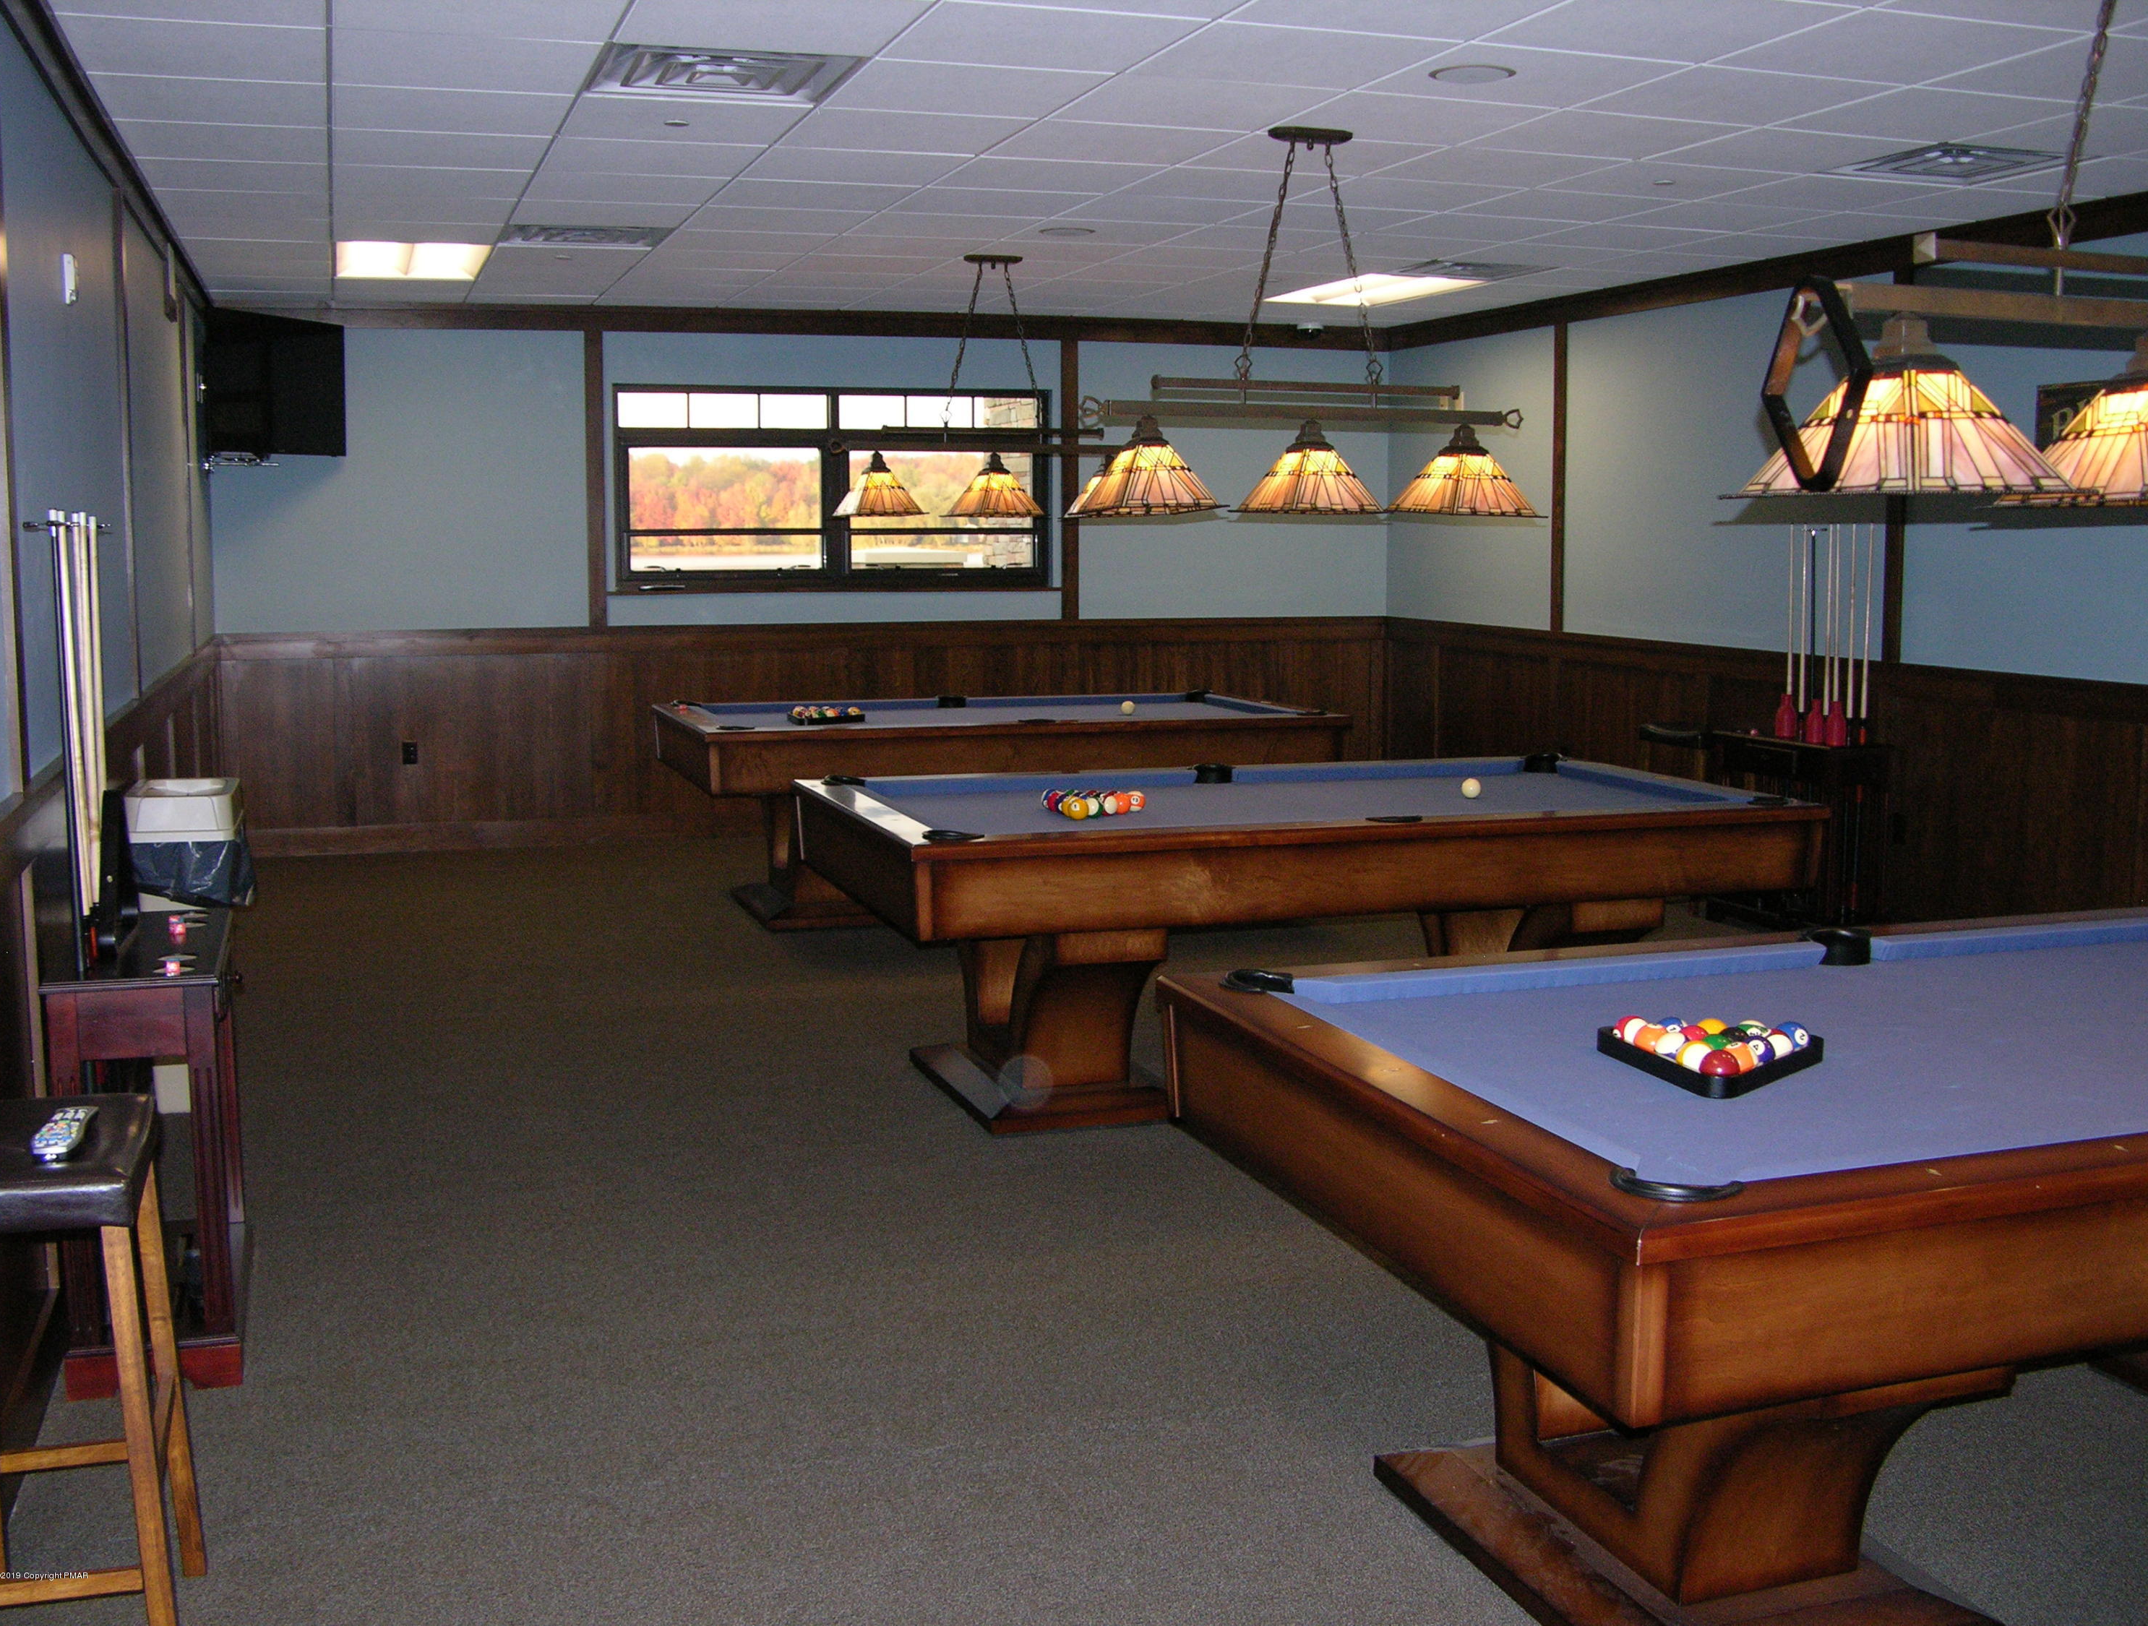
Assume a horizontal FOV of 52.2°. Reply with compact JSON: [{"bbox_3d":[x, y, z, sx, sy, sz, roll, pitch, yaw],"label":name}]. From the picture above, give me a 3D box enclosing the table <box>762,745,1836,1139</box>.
[{"bbox_3d":[0.616,0.335,6.310,2.590,0.793,1.460,-2,8,-18],"label":"table"}]

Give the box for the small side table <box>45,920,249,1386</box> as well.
[{"bbox_3d":[-1.748,0.620,4.172,0.315,0.760,0.740,-2,8,-18],"label":"small side table"}]

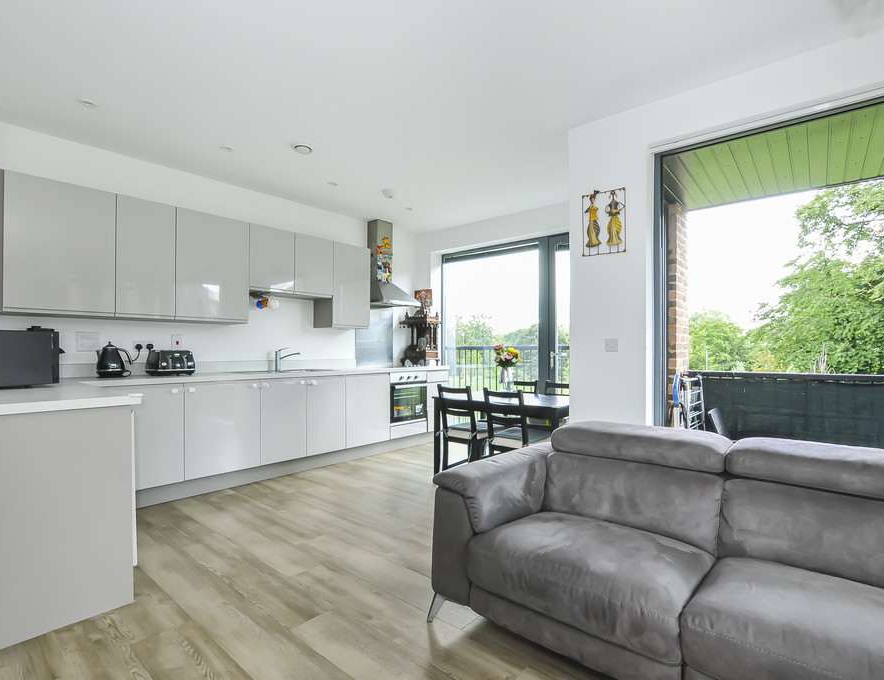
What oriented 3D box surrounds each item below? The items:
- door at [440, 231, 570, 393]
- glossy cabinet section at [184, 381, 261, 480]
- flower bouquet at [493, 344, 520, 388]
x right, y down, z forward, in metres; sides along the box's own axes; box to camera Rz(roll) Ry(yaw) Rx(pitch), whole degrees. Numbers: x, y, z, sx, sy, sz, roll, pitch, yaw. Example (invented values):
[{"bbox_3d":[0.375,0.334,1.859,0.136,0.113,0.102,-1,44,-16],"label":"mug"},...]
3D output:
[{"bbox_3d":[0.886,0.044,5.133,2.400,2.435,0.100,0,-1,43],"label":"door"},{"bbox_3d":[-2.002,0.728,3.723,0.554,0.752,0.594,-1,-2,43],"label":"glossy cabinet section"},{"bbox_3d":[0.646,0.292,4.255,0.250,0.460,0.240,0,-1,29],"label":"flower bouquet"}]

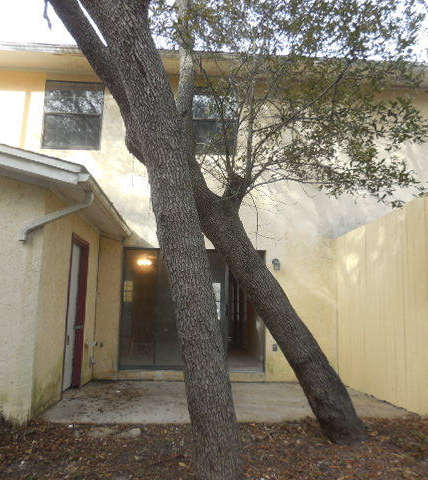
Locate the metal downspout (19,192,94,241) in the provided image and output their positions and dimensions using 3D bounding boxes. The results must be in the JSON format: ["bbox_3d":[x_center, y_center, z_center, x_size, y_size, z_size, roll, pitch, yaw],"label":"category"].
[{"bbox_3d":[-1.577,-0.230,4.643,0.690,0.510,0.130,2,-9,-4],"label":"metal downspout"}]

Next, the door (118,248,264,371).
[{"bbox_3d":[-0.345,1.216,8.015,2.470,2.080,0.140,2,-9,-4],"label":"door"}]

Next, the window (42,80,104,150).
[{"bbox_3d":[-2.534,-2.247,8.357,1.030,1.280,0.100,2,-9,-4],"label":"window"}]

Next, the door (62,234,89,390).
[{"bbox_3d":[-1.936,1.002,6.381,0.130,2.070,1.060,2,-9,-4],"label":"door"}]

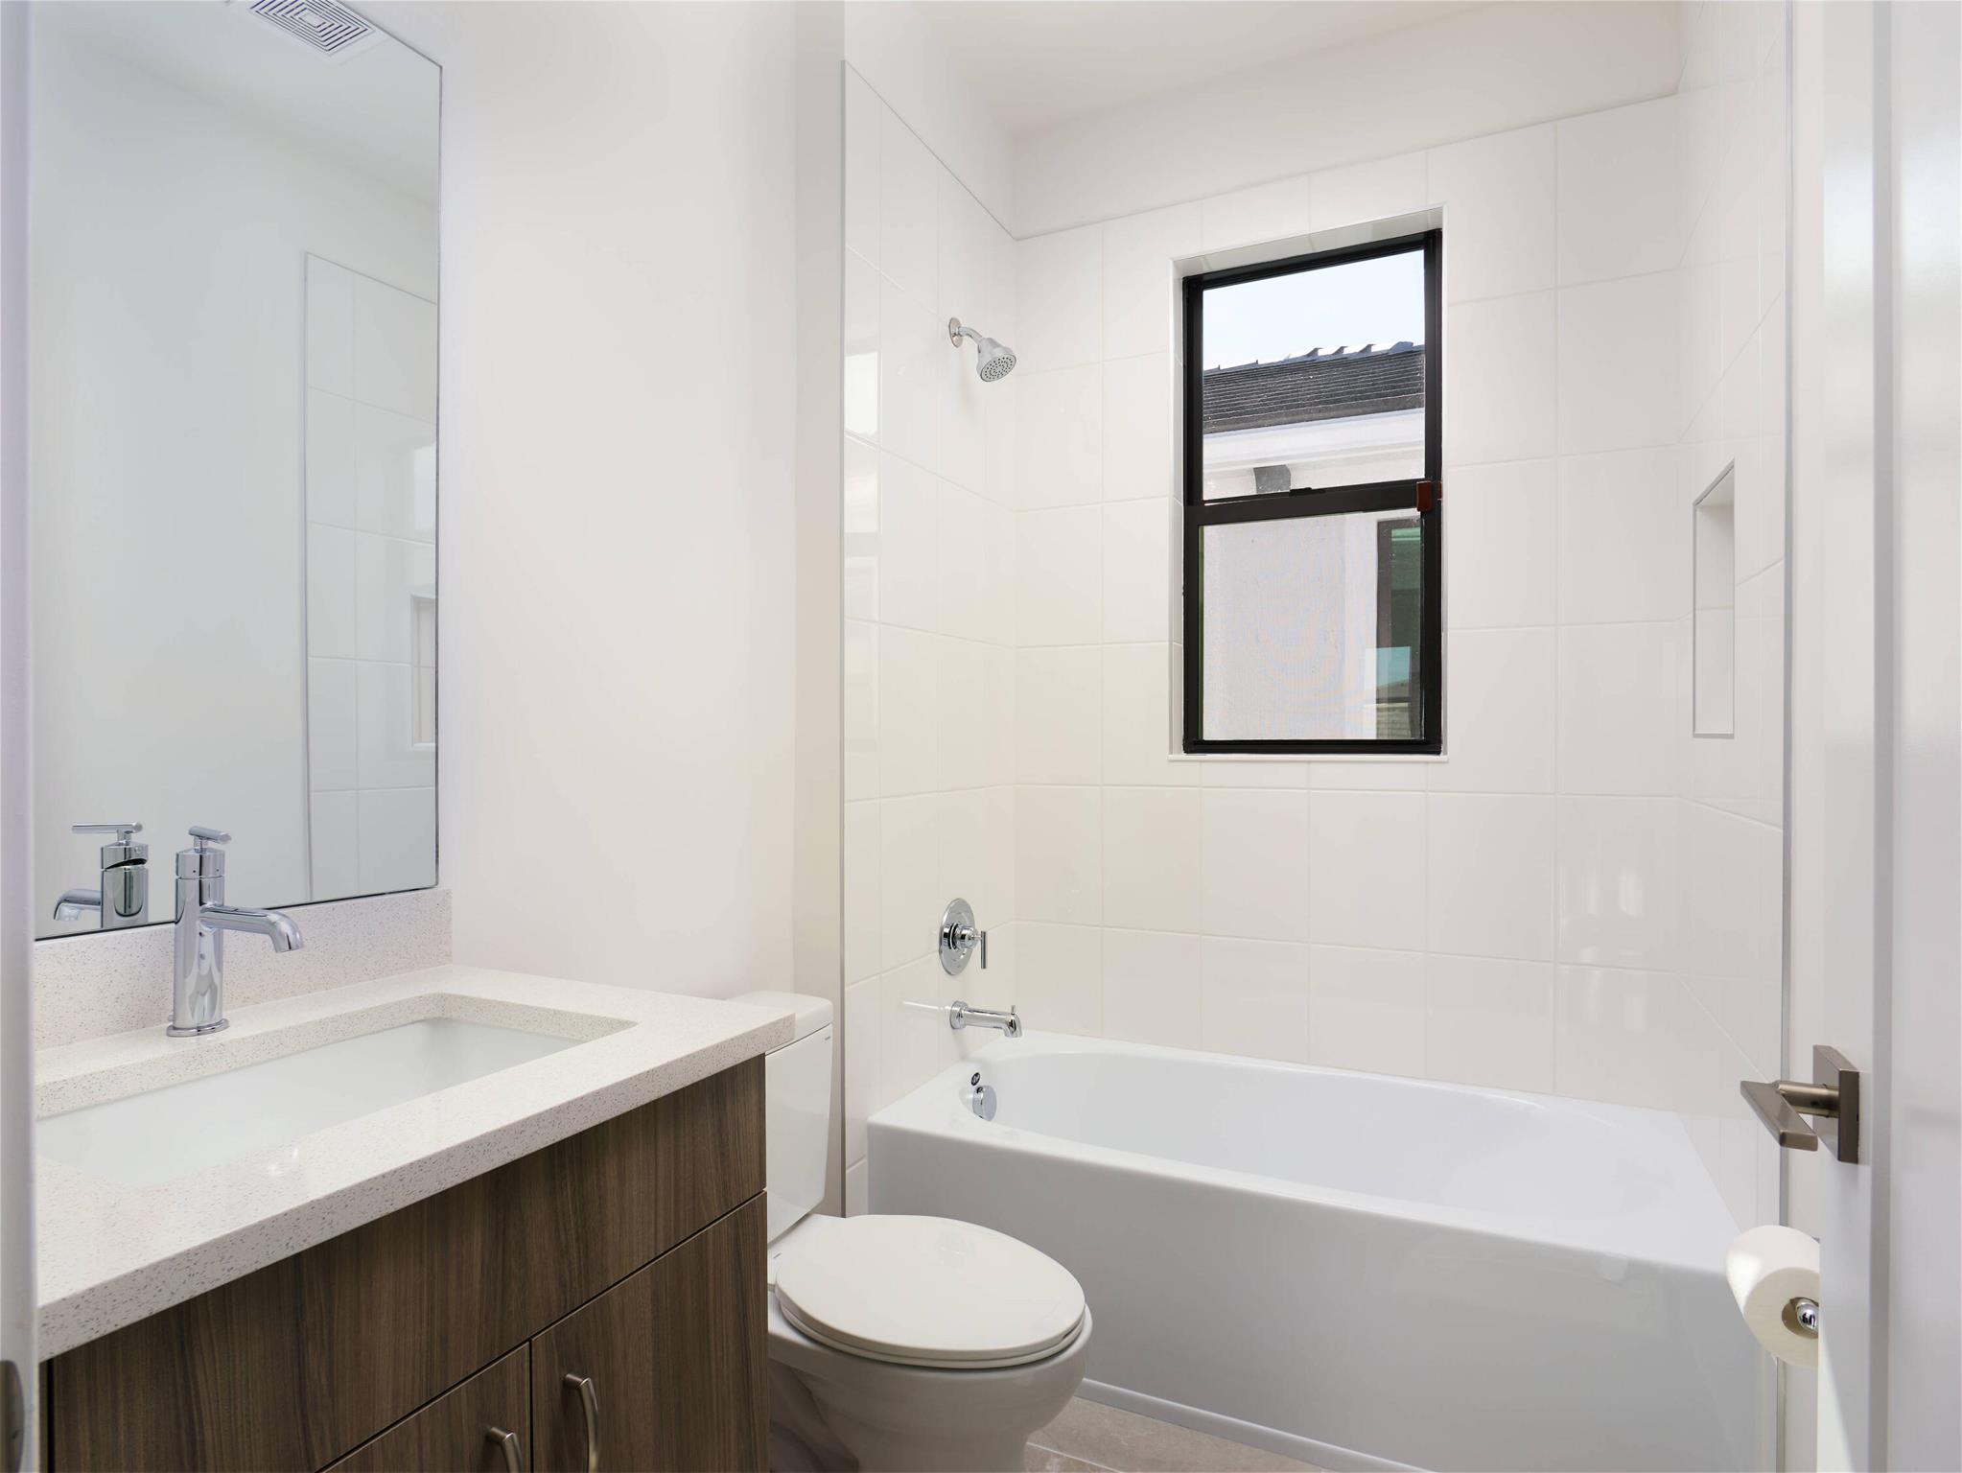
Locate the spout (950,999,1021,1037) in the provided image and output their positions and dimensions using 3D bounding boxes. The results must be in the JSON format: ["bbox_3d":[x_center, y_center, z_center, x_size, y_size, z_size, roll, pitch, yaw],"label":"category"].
[{"bbox_3d":[0.018,0.655,2.369,0.171,0.074,0.066,0,0,26],"label":"spout"}]

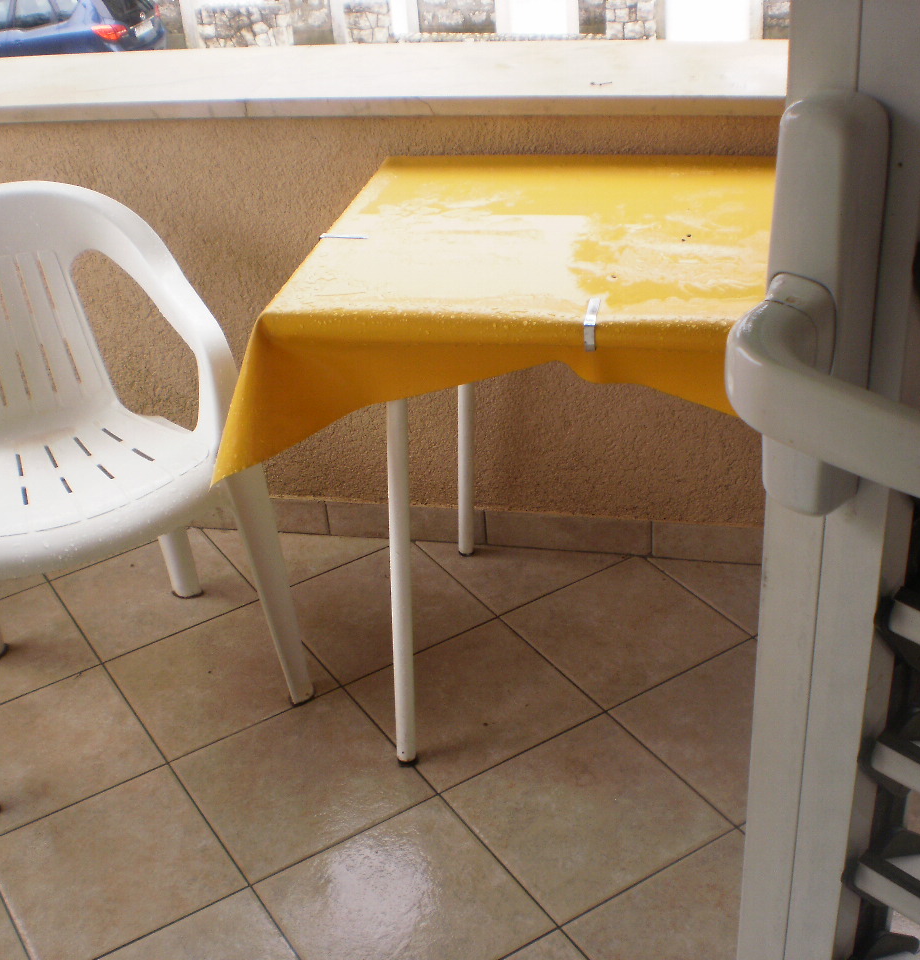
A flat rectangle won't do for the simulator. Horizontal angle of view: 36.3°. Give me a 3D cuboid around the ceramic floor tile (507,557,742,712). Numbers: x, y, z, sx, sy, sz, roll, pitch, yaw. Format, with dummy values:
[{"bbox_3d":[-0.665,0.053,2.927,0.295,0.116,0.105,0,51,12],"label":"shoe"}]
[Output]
[{"bbox_3d":[0.276,0.251,2.339,0.300,0.010,0.300,-21,35,-24],"label":"ceramic floor tile"}]

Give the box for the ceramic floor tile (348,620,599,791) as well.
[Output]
[{"bbox_3d":[0.019,0.351,2.213,0.300,0.010,0.300,-21,35,-24],"label":"ceramic floor tile"}]

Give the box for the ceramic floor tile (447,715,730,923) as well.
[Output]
[{"bbox_3d":[0.178,0.475,1.987,0.300,0.010,0.300,-21,35,-24],"label":"ceramic floor tile"}]

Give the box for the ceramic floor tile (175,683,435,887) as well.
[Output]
[{"bbox_3d":[-0.238,0.451,2.087,0.300,0.010,0.300,-21,35,-24],"label":"ceramic floor tile"}]

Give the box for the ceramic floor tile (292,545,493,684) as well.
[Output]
[{"bbox_3d":[-0.140,0.227,2.439,0.300,0.010,0.300,-21,35,-24],"label":"ceramic floor tile"}]

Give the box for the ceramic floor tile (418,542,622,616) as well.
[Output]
[{"bbox_3d":[0.117,0.127,2.565,0.300,0.010,0.300,-21,35,-24],"label":"ceramic floor tile"}]

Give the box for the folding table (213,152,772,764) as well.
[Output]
[{"bbox_3d":[0.246,-0.019,2.065,0.818,0.739,0.585,3,32,14],"label":"folding table"}]

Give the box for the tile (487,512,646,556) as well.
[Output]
[{"bbox_3d":[0.194,0.096,2.527,0.300,0.070,0.010,3,32,14],"label":"tile"}]

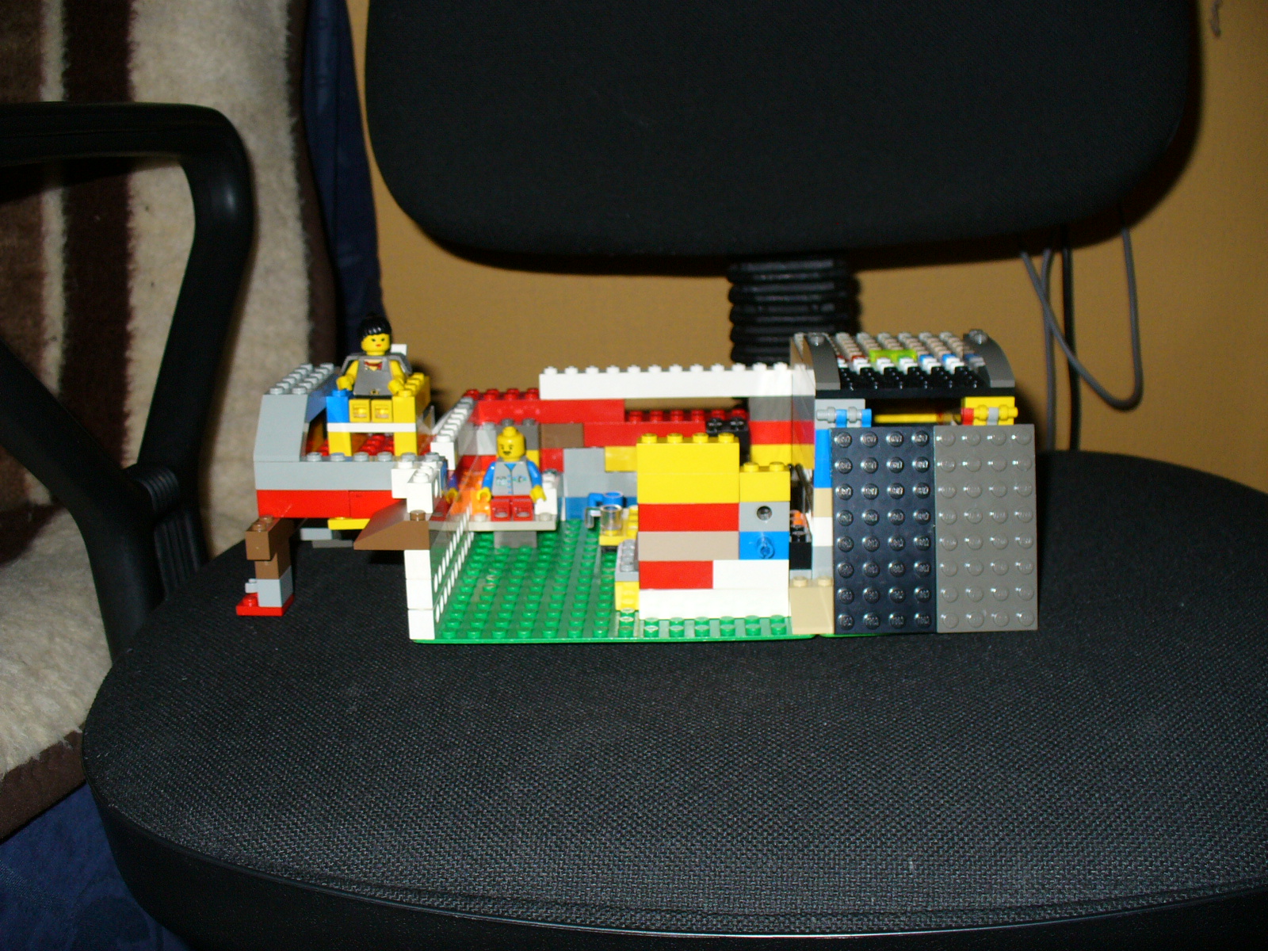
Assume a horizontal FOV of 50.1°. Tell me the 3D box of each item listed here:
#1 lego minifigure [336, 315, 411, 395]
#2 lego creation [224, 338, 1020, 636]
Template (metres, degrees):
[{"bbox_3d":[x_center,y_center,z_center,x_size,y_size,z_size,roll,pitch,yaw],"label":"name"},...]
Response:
[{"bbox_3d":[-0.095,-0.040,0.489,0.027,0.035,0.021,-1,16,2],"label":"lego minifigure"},{"bbox_3d":[-0.002,-0.007,0.474,0.260,0.086,0.131,-1,16,2],"label":"lego creation"}]

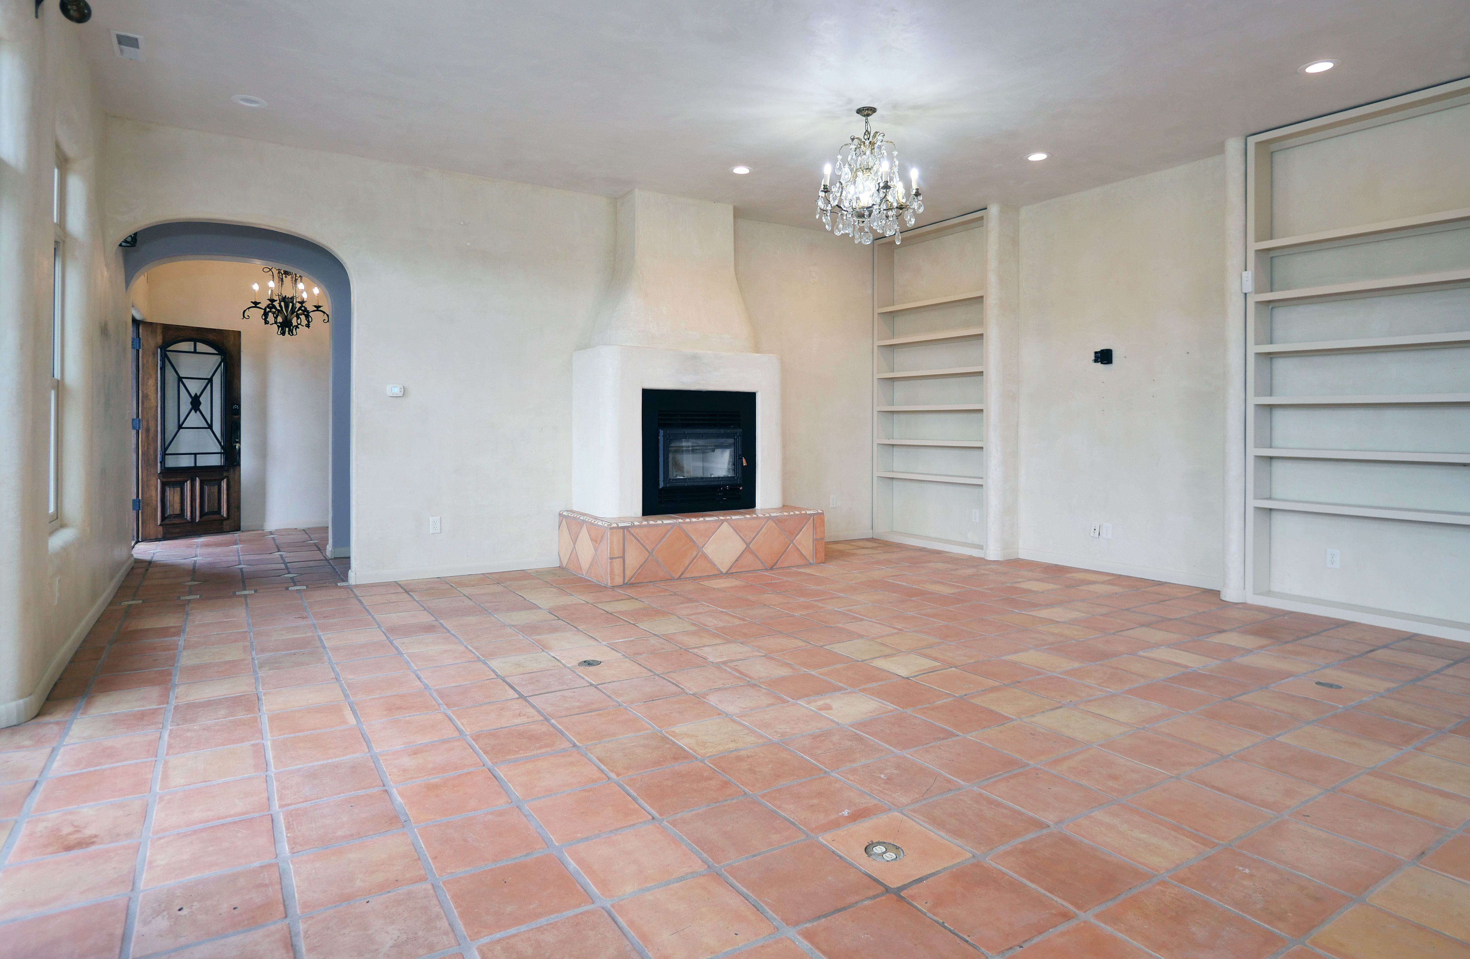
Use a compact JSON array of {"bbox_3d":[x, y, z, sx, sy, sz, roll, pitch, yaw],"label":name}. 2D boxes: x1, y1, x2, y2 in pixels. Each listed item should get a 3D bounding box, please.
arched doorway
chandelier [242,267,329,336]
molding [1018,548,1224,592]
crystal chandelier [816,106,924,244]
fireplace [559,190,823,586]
[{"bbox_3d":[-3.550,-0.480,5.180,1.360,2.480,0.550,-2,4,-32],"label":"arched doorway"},{"bbox_3d":[-4.340,-1.780,7.050,0.820,0.740,0.820,-2,4,-32],"label":"chandelier"},{"bbox_3d":[2.885,0.680,5.660,0.030,0.100,1.540,-3,4,-37],"label":"molding"},{"bbox_3d":[0.810,-1.815,4.420,0.630,0.790,0.630,0,3,0],"label":"crystal chandelier"},{"bbox_3d":[-0.335,-0.800,5.940,1.850,3.020,0.900,-2,4,-32],"label":"fireplace"}]

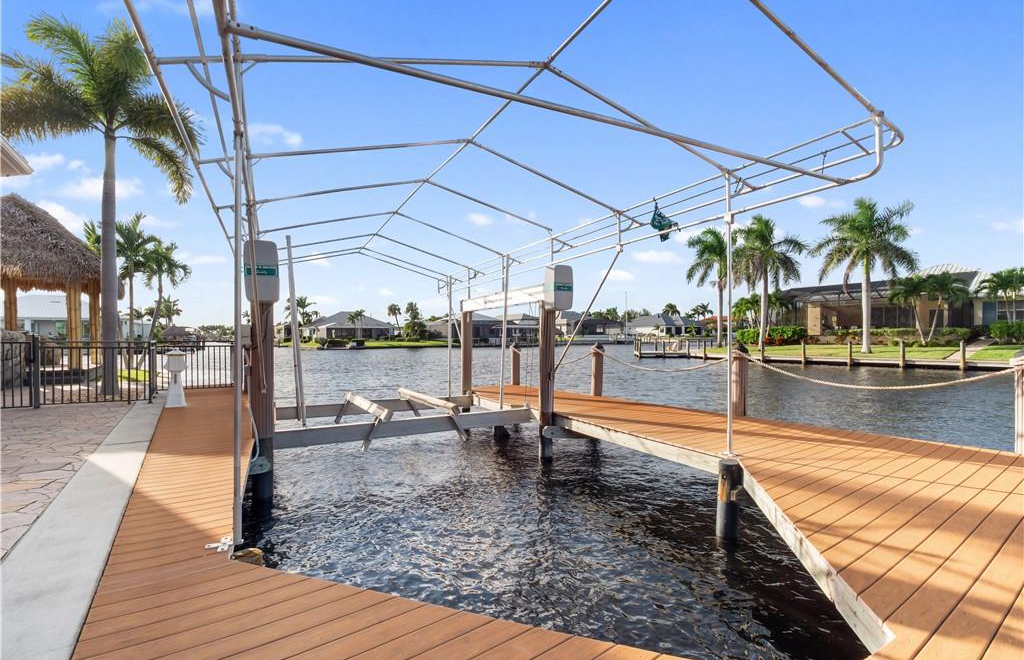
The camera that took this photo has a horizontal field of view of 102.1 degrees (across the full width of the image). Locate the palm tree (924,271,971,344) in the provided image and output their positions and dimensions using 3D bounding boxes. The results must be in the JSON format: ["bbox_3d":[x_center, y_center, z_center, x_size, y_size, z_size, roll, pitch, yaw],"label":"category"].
[{"bbox_3d":[37.249,-1.843,35.500,2.900,6.172,2.900,1,-1,-44],"label":"palm tree"}]

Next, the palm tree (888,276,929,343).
[{"bbox_3d":[33.117,-1.687,34.500,3.500,5.874,3.400,0,-1,0],"label":"palm tree"}]

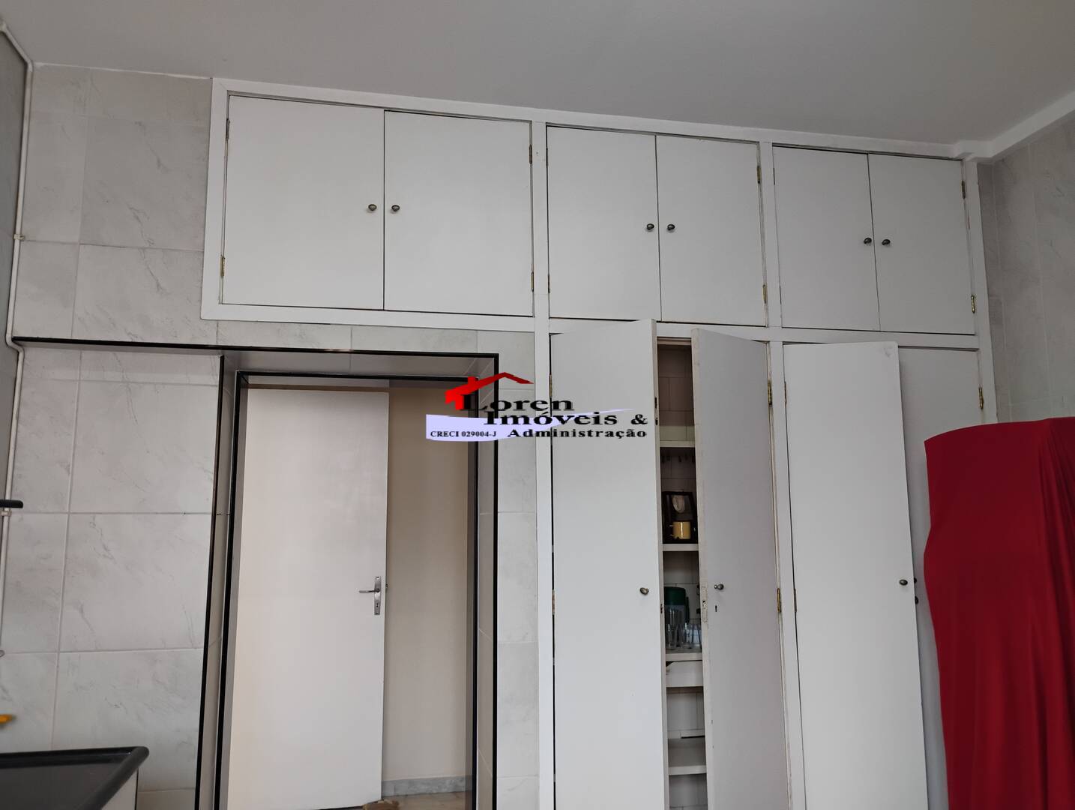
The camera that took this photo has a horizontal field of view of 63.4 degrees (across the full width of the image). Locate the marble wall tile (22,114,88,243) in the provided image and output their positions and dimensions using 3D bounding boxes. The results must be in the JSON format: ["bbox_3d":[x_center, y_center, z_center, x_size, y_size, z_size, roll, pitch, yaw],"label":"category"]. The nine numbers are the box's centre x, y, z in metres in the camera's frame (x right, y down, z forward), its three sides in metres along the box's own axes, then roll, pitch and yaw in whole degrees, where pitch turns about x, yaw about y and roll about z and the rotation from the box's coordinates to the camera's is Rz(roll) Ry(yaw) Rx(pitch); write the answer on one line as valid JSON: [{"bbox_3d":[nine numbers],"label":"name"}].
[{"bbox_3d":[-1.670,-0.779,3.006,0.198,0.460,0.020,1,-9,-11],"label":"marble wall tile"}]

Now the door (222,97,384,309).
[{"bbox_3d":[-0.822,-0.718,3.102,0.544,0.763,0.030,1,-9,-11],"label":"door"}]

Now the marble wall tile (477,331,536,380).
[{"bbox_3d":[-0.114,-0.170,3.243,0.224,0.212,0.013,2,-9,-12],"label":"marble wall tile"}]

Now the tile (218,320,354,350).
[{"bbox_3d":[-0.890,-0.243,3.076,0.456,0.088,0.020,1,-9,-11],"label":"tile"}]

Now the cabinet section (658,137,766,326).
[{"bbox_3d":[0.681,-0.688,3.456,0.427,0.763,0.040,1,-9,-11],"label":"cabinet section"}]

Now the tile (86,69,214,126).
[{"bbox_3d":[-1.360,-1.077,3.064,0.401,0.180,0.020,1,-9,-11],"label":"tile"}]

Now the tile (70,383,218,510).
[{"bbox_3d":[-1.349,0.147,3.001,0.452,0.450,0.020,1,-9,-11],"label":"tile"}]

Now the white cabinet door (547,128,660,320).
[{"bbox_3d":[0.254,-0.695,3.375,0.438,0.757,0.040,1,-9,-11],"label":"white cabinet door"}]

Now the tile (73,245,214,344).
[{"bbox_3d":[-1.327,-0.372,2.964,0.448,0.328,0.020,1,-9,-11],"label":"tile"}]

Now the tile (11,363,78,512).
[{"bbox_3d":[-1.657,0.140,2.939,0.178,0.450,0.020,1,-9,-11],"label":"tile"}]

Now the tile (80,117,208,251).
[{"bbox_3d":[-1.357,-0.761,3.017,0.402,0.459,0.020,1,-9,-11],"label":"tile"}]

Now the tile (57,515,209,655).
[{"bbox_3d":[-1.350,0.597,2.944,0.453,0.453,0.020,1,-9,-11],"label":"tile"}]

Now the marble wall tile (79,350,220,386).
[{"bbox_3d":[-1.351,-0.127,3.053,0.461,0.115,0.020,1,-9,-11],"label":"marble wall tile"}]

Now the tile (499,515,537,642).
[{"bbox_3d":[-0.073,0.604,3.071,0.137,0.446,0.020,1,-9,-11],"label":"tile"}]

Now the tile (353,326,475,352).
[{"bbox_3d":[-0.444,-0.235,3.161,0.452,0.084,0.020,1,-9,-11],"label":"tile"}]

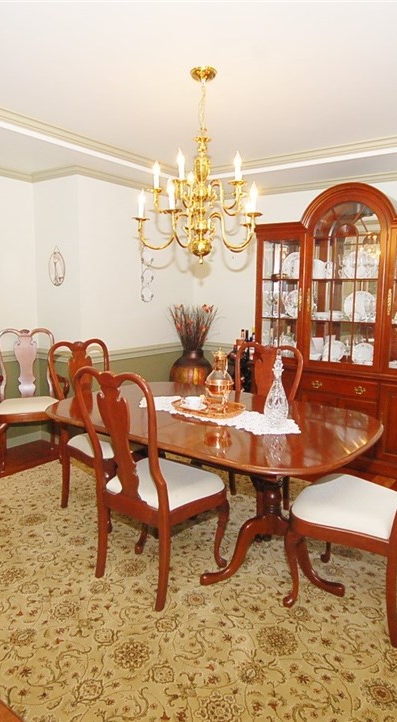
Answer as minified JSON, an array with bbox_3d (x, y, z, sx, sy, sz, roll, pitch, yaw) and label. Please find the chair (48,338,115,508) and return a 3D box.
[{"bbox_3d":[-0.577,0.429,2.919,0.570,1.090,0.530,8,12,37],"label":"chair"}]

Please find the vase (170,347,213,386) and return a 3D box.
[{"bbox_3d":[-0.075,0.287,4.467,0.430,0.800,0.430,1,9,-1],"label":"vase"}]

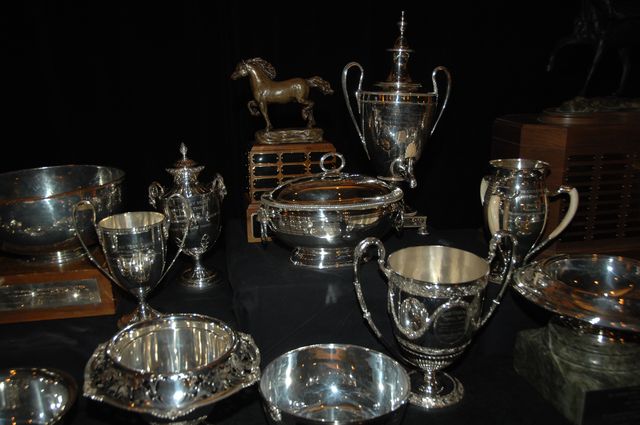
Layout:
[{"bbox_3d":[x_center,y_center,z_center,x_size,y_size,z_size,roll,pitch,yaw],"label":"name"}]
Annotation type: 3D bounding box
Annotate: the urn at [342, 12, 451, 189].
[{"bbox_3d":[0.199,-0.231,1.594,0.301,0.594,0.228,-7,18,-24],"label":"urn"}]

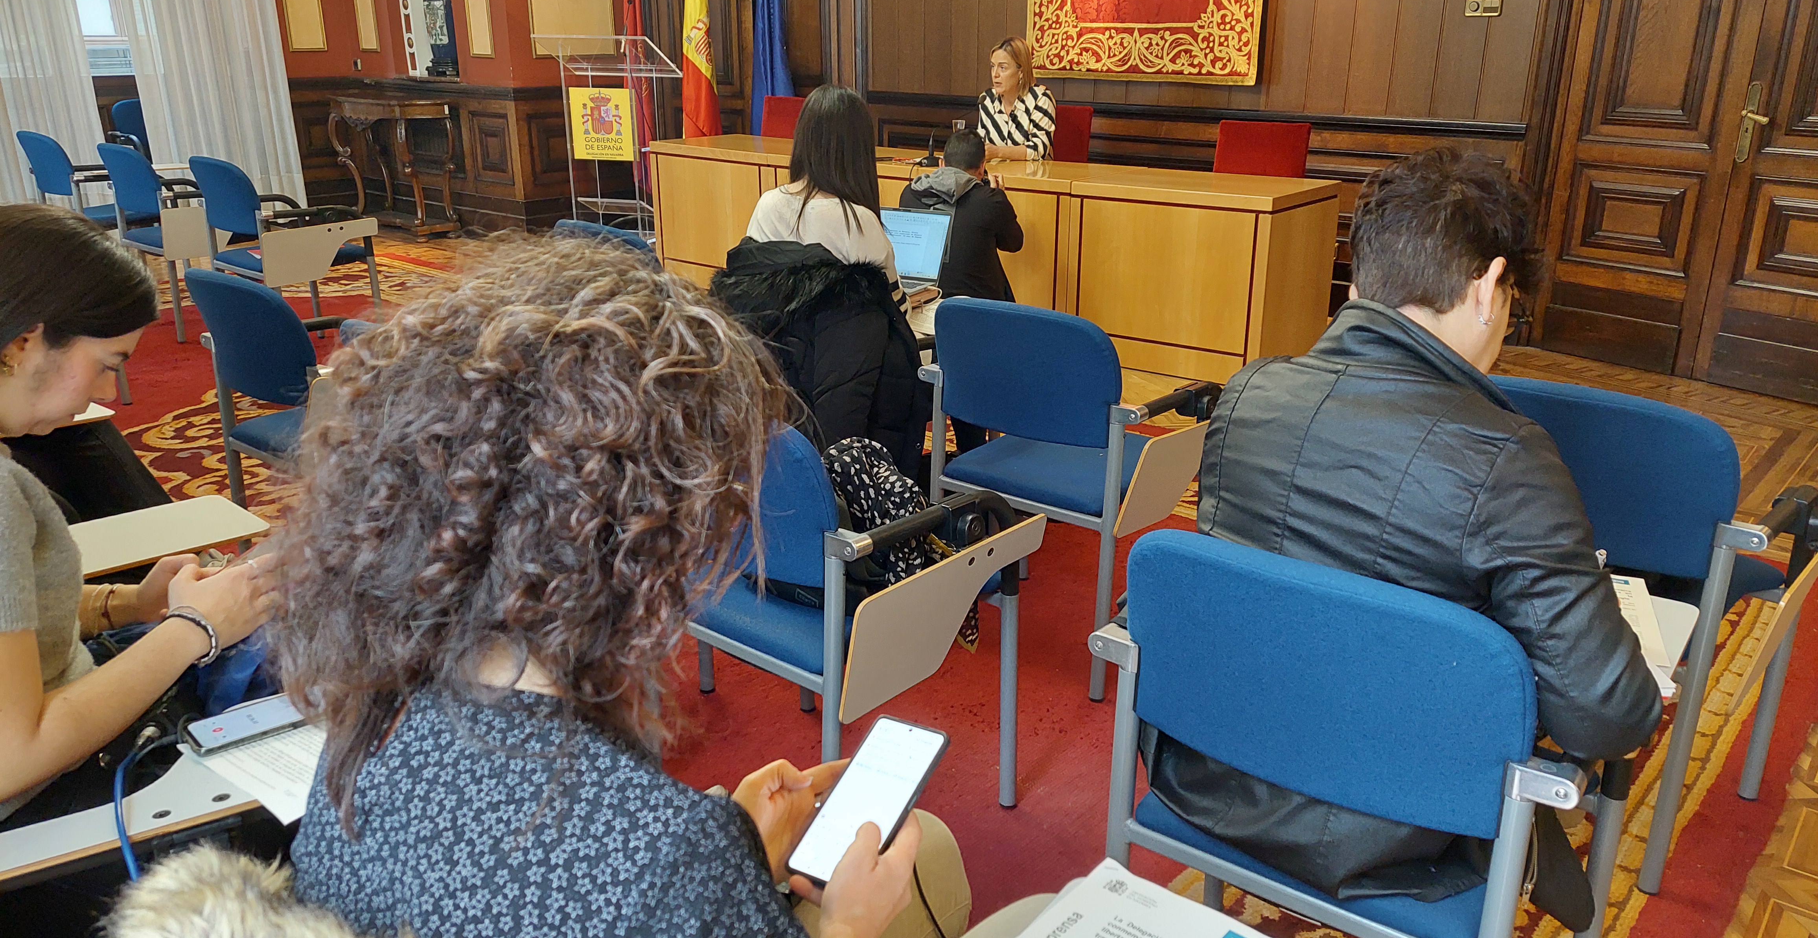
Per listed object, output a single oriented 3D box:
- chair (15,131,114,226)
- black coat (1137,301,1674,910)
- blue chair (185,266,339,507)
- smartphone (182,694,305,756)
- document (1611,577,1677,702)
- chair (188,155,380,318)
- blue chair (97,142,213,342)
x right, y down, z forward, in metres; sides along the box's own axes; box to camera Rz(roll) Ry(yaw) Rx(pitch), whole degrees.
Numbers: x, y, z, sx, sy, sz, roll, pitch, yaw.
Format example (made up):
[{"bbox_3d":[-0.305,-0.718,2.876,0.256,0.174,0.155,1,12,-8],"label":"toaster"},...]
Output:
[{"bbox_3d":[-4.312,-1.356,6.797,0.585,0.848,0.520,14,23,34],"label":"chair"},{"bbox_3d":[0.612,0.142,1.550,0.560,0.660,0.450,15,24,37],"label":"black coat"},{"bbox_3d":[-1.377,-0.095,3.193,0.605,0.848,0.520,14,24,35],"label":"blue chair"},{"bbox_3d":[-0.703,0.266,1.392,0.162,0.011,0.077,-17,25,-40],"label":"smartphone"},{"bbox_3d":[0.874,0.185,1.675,0.210,0.006,0.297,8,21,22],"label":"document"},{"bbox_3d":[-2.696,-0.915,5.542,0.599,0.842,0.512,14,23,35],"label":"chair"},{"bbox_3d":[-3.442,-1.106,6.084,0.605,0.848,0.520,14,24,35],"label":"blue chair"}]

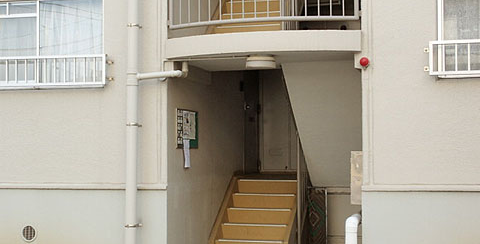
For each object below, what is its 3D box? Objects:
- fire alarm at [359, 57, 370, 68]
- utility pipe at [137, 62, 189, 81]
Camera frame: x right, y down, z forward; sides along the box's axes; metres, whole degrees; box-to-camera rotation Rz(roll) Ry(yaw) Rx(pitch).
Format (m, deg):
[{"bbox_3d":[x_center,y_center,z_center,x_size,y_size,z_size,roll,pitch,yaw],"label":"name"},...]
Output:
[{"bbox_3d":[1.205,-0.577,8.434,0.086,0.092,0.080,-1,-2,14],"label":"fire alarm"},{"bbox_3d":[-0.794,-0.526,8.974,0.498,0.190,0.260,-1,-2,14],"label":"utility pipe"}]

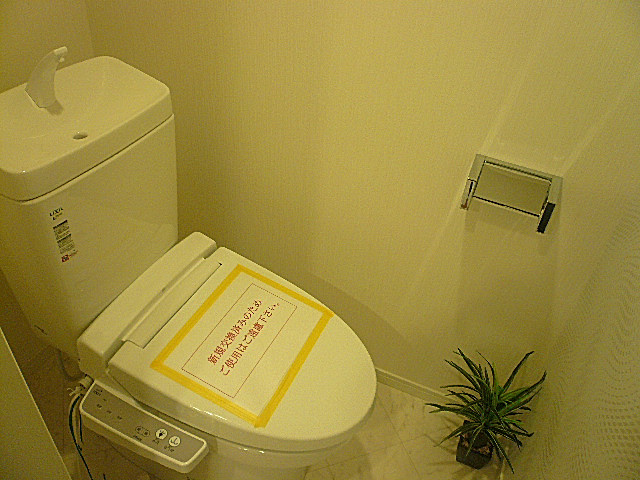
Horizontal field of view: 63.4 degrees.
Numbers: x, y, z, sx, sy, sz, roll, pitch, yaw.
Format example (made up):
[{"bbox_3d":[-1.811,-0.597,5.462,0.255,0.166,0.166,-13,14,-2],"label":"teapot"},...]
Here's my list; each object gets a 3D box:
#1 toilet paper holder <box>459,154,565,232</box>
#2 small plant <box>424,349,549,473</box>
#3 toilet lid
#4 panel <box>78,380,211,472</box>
[{"bbox_3d":[0.356,-0.089,0.972,0.162,0.064,0.102,20,41,15],"label":"toilet paper holder"},{"bbox_3d":[0.395,0.440,1.271,0.245,0.305,0.210,20,41,15],"label":"small plant"},{"bbox_3d":[-0.104,0.221,1.018,0.448,0.075,0.380,22,41,13],"label":"toilet lid"},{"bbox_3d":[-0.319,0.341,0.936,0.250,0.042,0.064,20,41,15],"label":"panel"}]

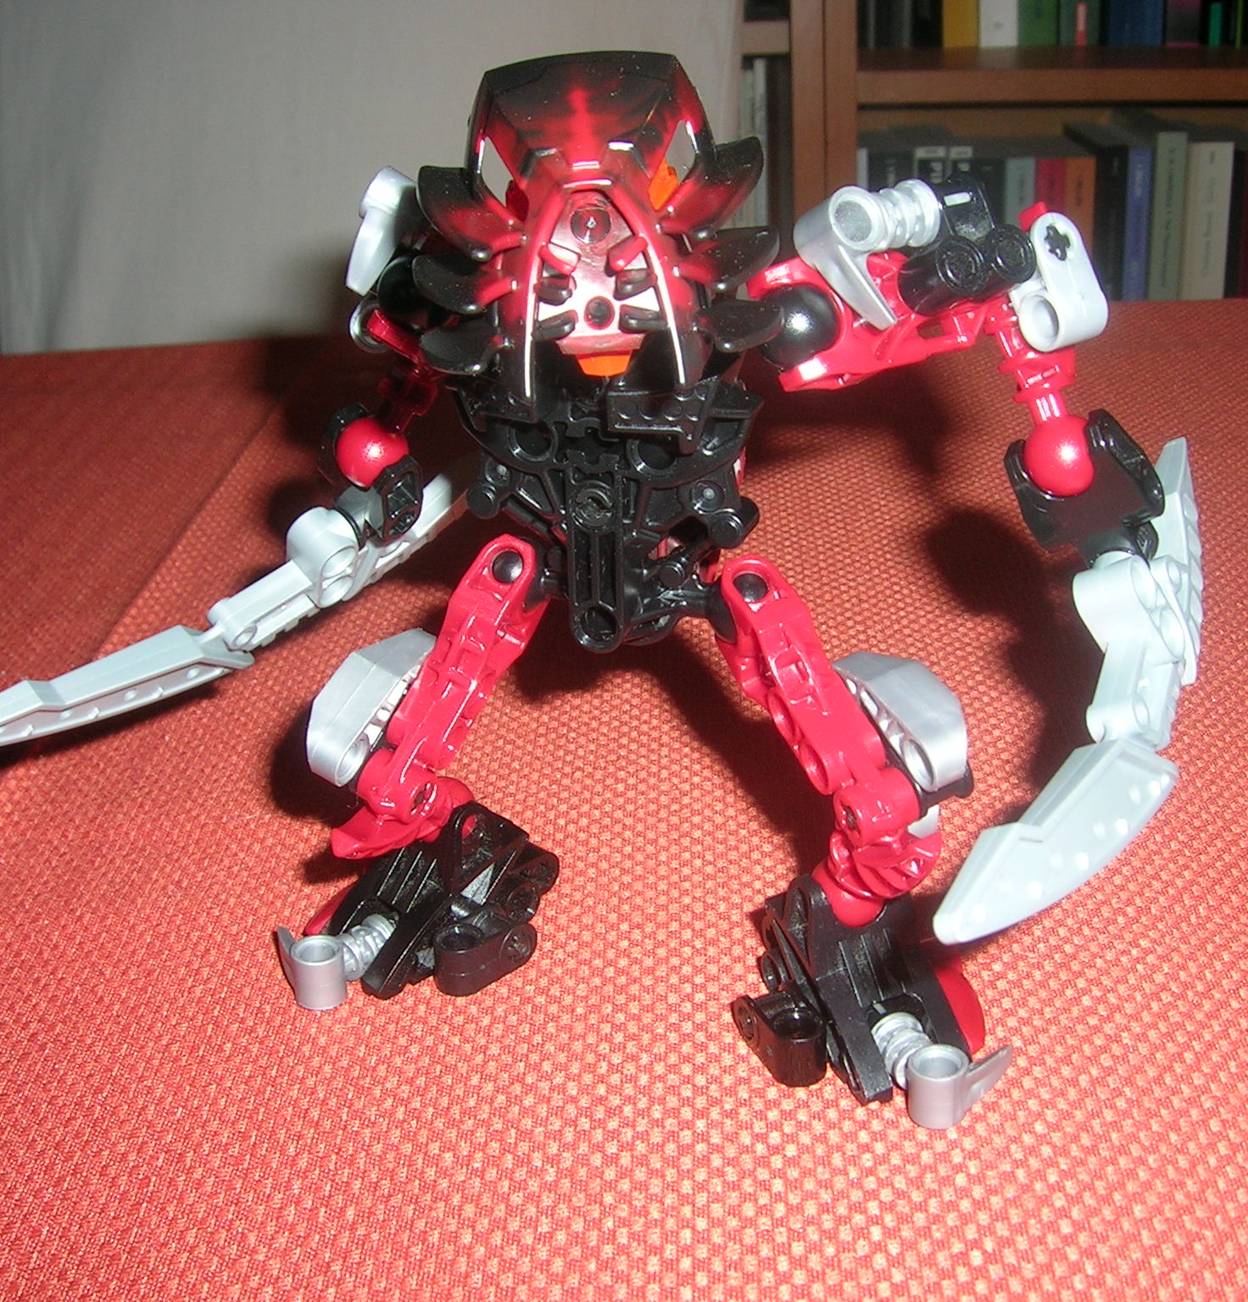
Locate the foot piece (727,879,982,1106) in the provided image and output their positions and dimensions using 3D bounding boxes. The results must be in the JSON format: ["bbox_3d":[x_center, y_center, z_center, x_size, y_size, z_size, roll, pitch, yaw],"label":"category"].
[{"bbox_3d":[0.026,0.041,0.231,0.025,0.024,0.037,-11,26,-18],"label":"foot piece"}]

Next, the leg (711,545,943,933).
[{"bbox_3d":[0.026,0.010,0.227,0.013,0.053,0.024,-17,-5,-18],"label":"leg"}]

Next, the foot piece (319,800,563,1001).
[{"bbox_3d":[-0.023,0.032,0.254,0.025,0.024,0.035,17,31,36],"label":"foot piece"}]

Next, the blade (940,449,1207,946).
[{"bbox_3d":[0.059,0.008,0.217,0.011,0.024,0.091,-15,31,47],"label":"blade"}]

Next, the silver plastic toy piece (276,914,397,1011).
[{"bbox_3d":[-0.042,0.042,0.252,0.016,0.010,0.014,-22,31,-36],"label":"silver plastic toy piece"}]

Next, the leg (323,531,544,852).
[{"bbox_3d":[-0.025,0.006,0.245,0.013,0.049,0.027,16,2,22],"label":"leg"}]

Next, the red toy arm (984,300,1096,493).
[{"bbox_3d":[0.053,-0.034,0.224,0.011,0.030,0.010,-22,-14,19],"label":"red toy arm"}]

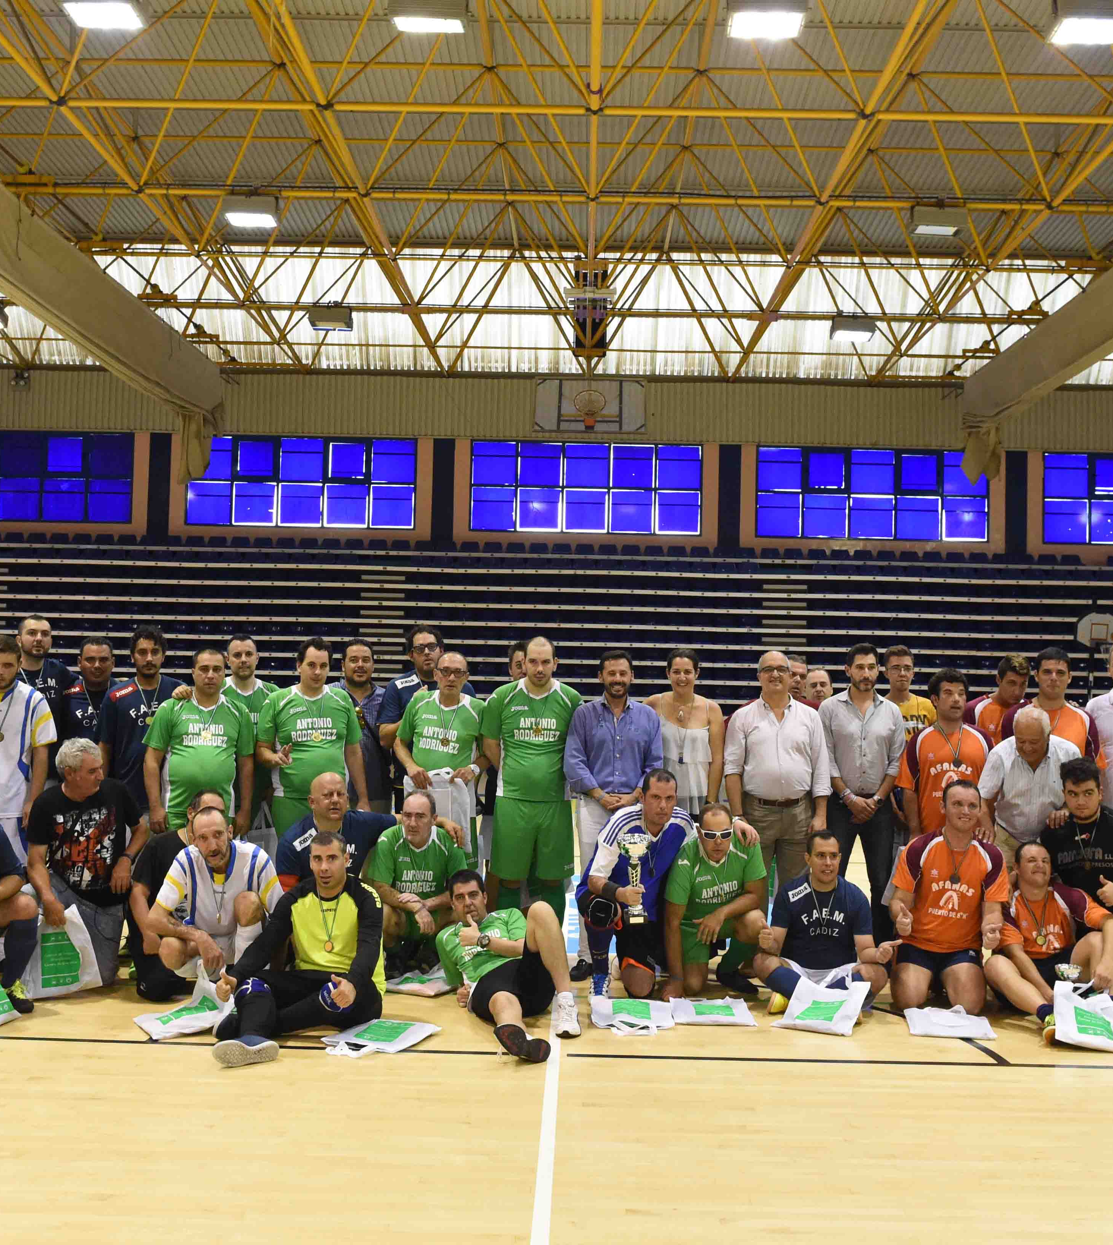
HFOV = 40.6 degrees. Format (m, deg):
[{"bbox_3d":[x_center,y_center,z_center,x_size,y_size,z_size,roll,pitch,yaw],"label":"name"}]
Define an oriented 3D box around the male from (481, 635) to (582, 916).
[{"bbox_3d":[-0.131,0.968,7.918,0.560,1.780,0.360,1,-2,-2],"label":"male"}]

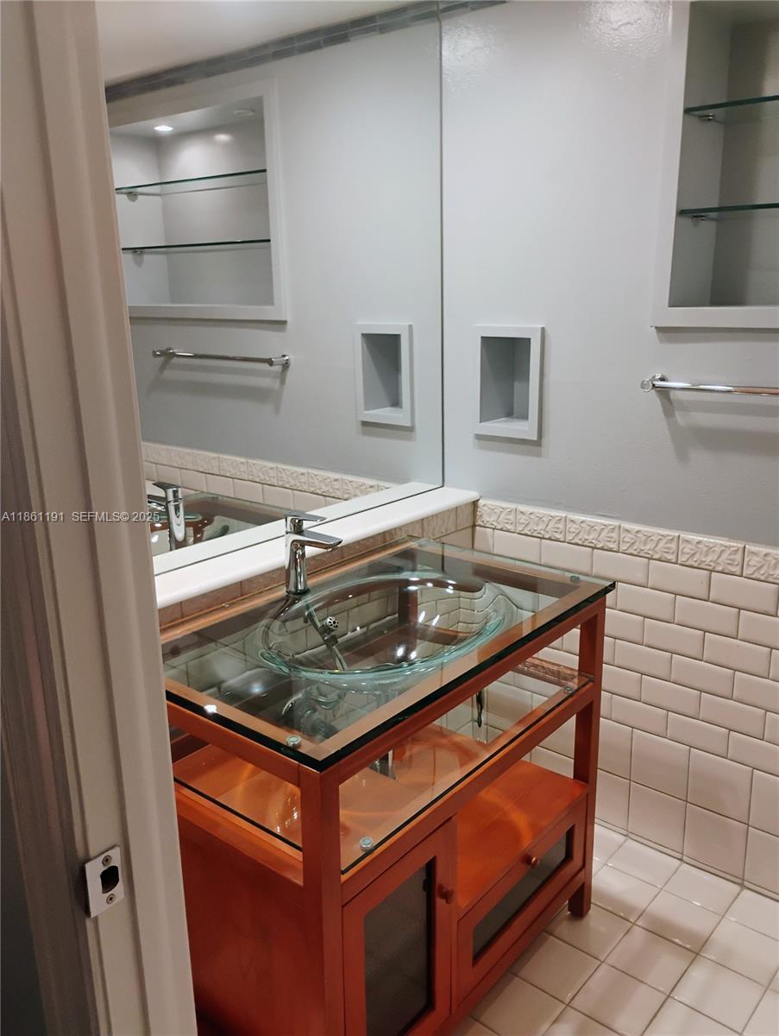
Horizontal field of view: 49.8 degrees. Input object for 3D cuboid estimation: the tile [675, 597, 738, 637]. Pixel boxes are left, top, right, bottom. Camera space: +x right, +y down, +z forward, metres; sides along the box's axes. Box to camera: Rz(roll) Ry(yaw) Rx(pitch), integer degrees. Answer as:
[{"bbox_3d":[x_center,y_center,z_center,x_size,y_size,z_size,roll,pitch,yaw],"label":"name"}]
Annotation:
[{"bbox_3d":[0.763,0.236,2.013,0.152,0.075,0.009,11,20,40],"label":"tile"}]

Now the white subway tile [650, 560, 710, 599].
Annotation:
[{"bbox_3d":[0.707,0.149,2.043,0.152,0.076,0.010,11,19,40],"label":"white subway tile"}]

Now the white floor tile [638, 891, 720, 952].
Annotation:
[{"bbox_3d":[0.689,0.961,1.998,0.152,0.010,0.152,11,19,40],"label":"white floor tile"}]

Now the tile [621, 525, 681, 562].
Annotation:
[{"bbox_3d":[0.643,0.062,2.074,0.152,0.076,0.011,11,20,40],"label":"tile"}]

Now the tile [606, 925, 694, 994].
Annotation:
[{"bbox_3d":[0.586,0.991,1.882,0.151,0.009,0.151,11,20,40],"label":"tile"}]

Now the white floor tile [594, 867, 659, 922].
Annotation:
[{"bbox_3d":[0.574,0.939,2.097,0.152,0.010,0.152,11,19,40],"label":"white floor tile"}]

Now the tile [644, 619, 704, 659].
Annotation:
[{"bbox_3d":[0.708,0.300,2.085,0.152,0.076,0.010,11,19,40],"label":"tile"}]

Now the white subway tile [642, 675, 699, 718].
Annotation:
[{"bbox_3d":[0.713,0.452,2.124,0.152,0.076,0.010,11,19,40],"label":"white subway tile"}]

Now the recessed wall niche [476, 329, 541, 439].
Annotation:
[{"bbox_3d":[0.363,-0.376,2.288,0.204,0.290,0.158,11,20,40],"label":"recessed wall niche"}]

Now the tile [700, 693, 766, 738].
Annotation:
[{"bbox_3d":[0.828,0.474,2.022,0.152,0.077,0.009,11,20,40],"label":"tile"}]

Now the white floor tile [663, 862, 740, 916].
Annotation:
[{"bbox_3d":[0.782,0.929,2.096,0.151,0.009,0.130,11,20,40],"label":"white floor tile"}]

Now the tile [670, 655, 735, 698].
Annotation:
[{"bbox_3d":[0.767,0.386,2.053,0.152,0.076,0.009,11,20,40],"label":"tile"}]

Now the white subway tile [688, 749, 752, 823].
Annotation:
[{"bbox_3d":[0.822,0.662,2.082,0.152,0.155,0.009,11,20,40],"label":"white subway tile"}]

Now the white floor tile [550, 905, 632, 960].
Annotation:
[{"bbox_3d":[0.472,0.970,1.985,0.152,0.010,0.152,11,19,40],"label":"white floor tile"}]

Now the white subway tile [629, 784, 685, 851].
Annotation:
[{"bbox_3d":[0.711,0.789,2.223,0.152,0.152,0.010,11,19,40],"label":"white subway tile"}]

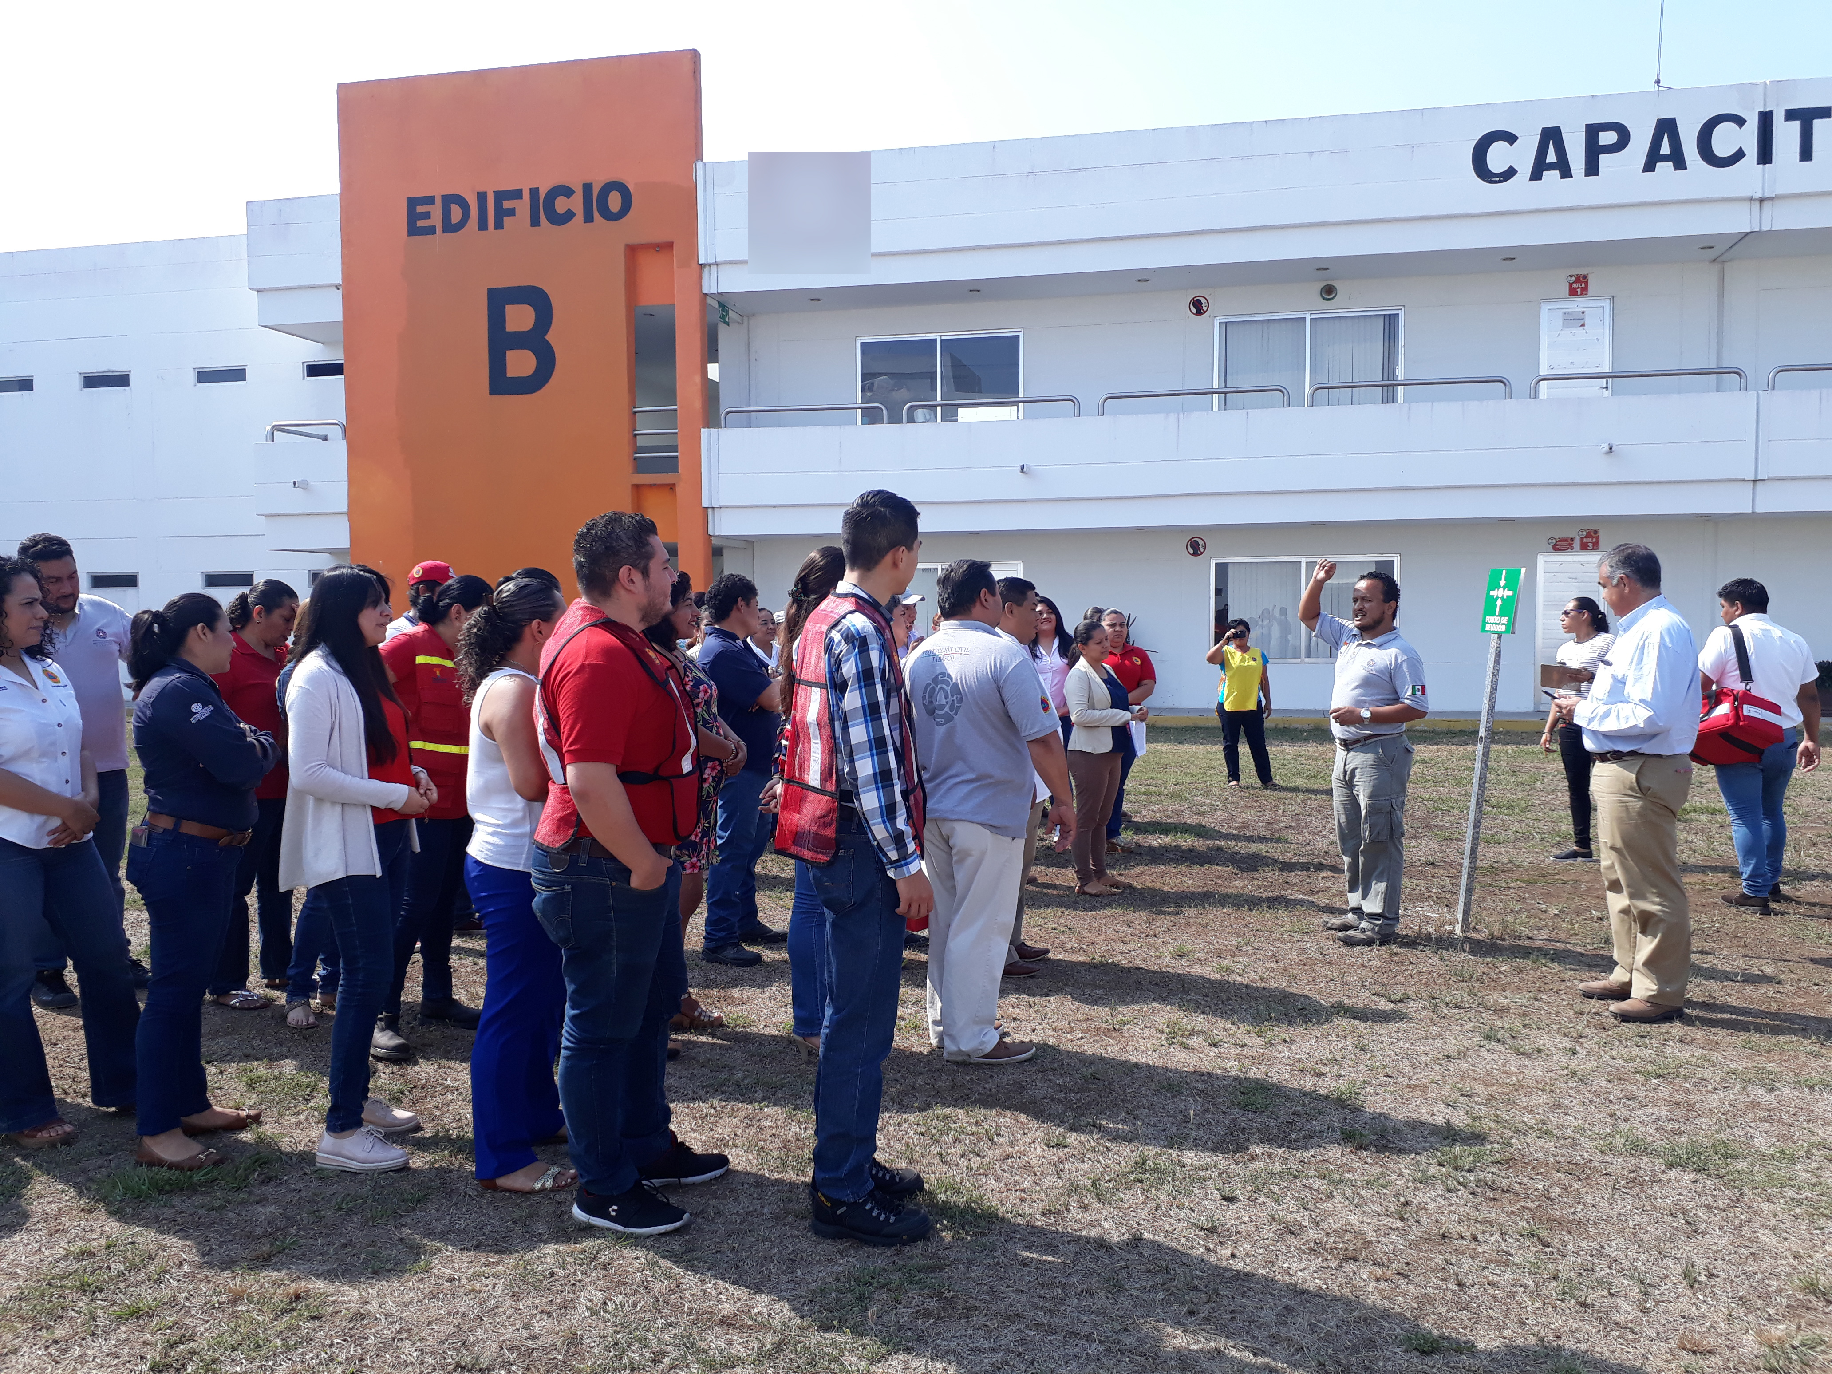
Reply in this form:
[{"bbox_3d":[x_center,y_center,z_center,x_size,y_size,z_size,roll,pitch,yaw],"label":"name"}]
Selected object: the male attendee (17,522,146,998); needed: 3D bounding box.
[{"bbox_3d":[-3.258,0.308,5.497,0.400,1.792,0.580,2,4,42],"label":"male attendee"}]

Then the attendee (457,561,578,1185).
[{"bbox_3d":[-1.087,0.506,3.816,0.380,1.608,0.480,-2,3,-26],"label":"attendee"}]

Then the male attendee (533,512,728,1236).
[{"bbox_3d":[-0.735,0.443,3.542,0.480,1.746,0.600,-2,3,-15],"label":"male attendee"}]

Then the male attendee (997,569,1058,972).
[{"bbox_3d":[0.400,0.365,6.087,0.380,1.670,0.500,-1,3,-17],"label":"male attendee"}]

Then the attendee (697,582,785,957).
[{"bbox_3d":[-0.789,0.337,6.383,0.420,1.699,0.520,-1,2,-10],"label":"attendee"}]

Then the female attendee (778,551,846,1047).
[{"bbox_3d":[-0.320,0.371,4.829,0.420,1.688,0.480,-3,4,-32],"label":"female attendee"}]

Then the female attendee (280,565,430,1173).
[{"bbox_3d":[-1.556,0.479,3.926,0.440,1.618,0.460,0,2,3],"label":"female attendee"}]

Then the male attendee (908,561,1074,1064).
[{"bbox_3d":[0.250,0.414,4.880,0.420,1.689,0.580,-2,3,-33],"label":"male attendee"}]

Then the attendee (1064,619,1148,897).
[{"bbox_3d":[1.047,0.387,8.043,0.420,1.521,0.480,1,4,32],"label":"attendee"}]

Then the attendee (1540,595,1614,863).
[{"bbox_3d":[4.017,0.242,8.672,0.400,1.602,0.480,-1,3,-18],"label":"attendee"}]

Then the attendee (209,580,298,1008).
[{"bbox_3d":[-2.598,0.397,5.594,0.420,1.637,0.480,0,3,20],"label":"attendee"}]

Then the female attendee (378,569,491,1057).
[{"bbox_3d":[-1.707,0.426,4.964,0.450,1.639,0.540,0,3,20],"label":"female attendee"}]

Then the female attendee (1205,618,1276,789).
[{"bbox_3d":[2.887,0.142,12.667,0.580,1.488,0.380,-1,3,0],"label":"female attendee"}]

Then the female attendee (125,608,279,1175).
[{"bbox_3d":[-2.019,0.527,4.013,0.410,1.577,0.500,-2,3,-20],"label":"female attendee"}]

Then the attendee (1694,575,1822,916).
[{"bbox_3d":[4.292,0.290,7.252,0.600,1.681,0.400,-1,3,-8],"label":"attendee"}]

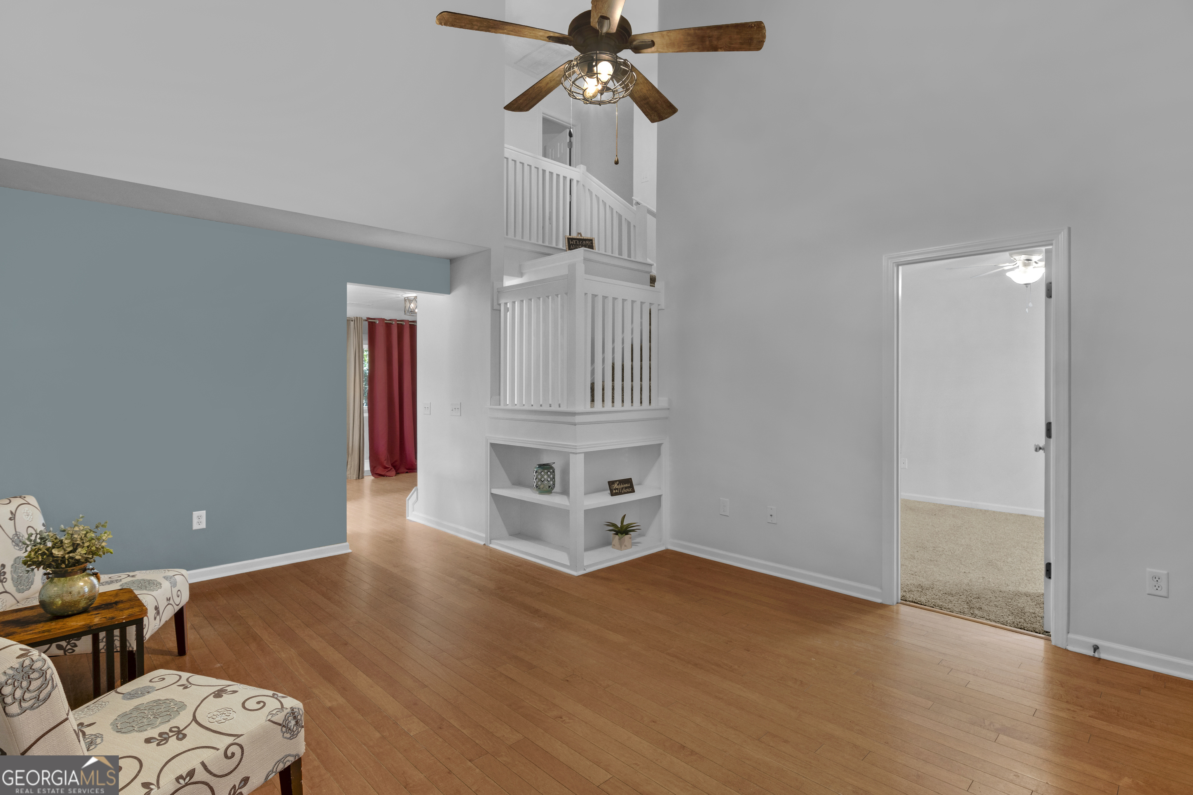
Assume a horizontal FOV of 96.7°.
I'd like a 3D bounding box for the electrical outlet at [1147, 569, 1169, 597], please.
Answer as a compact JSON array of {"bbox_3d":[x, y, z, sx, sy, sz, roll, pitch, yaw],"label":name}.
[{"bbox_3d":[2.563,0.850,2.420,0.072,0.117,0.012,1,2,42],"label":"electrical outlet"}]

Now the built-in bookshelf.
[{"bbox_3d":[-0.164,0.775,4.270,0.950,0.880,1.050,-1,2,-44],"label":"built-in bookshelf"}]

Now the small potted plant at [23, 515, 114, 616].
[{"bbox_3d":[-1.745,0.545,1.755,0.235,0.320,0.235,1,2,45],"label":"small potted plant"}]

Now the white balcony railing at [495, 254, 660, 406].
[{"bbox_3d":[-0.143,-0.440,4.260,0.890,1.030,0.920,-1,2,-44],"label":"white balcony railing"}]

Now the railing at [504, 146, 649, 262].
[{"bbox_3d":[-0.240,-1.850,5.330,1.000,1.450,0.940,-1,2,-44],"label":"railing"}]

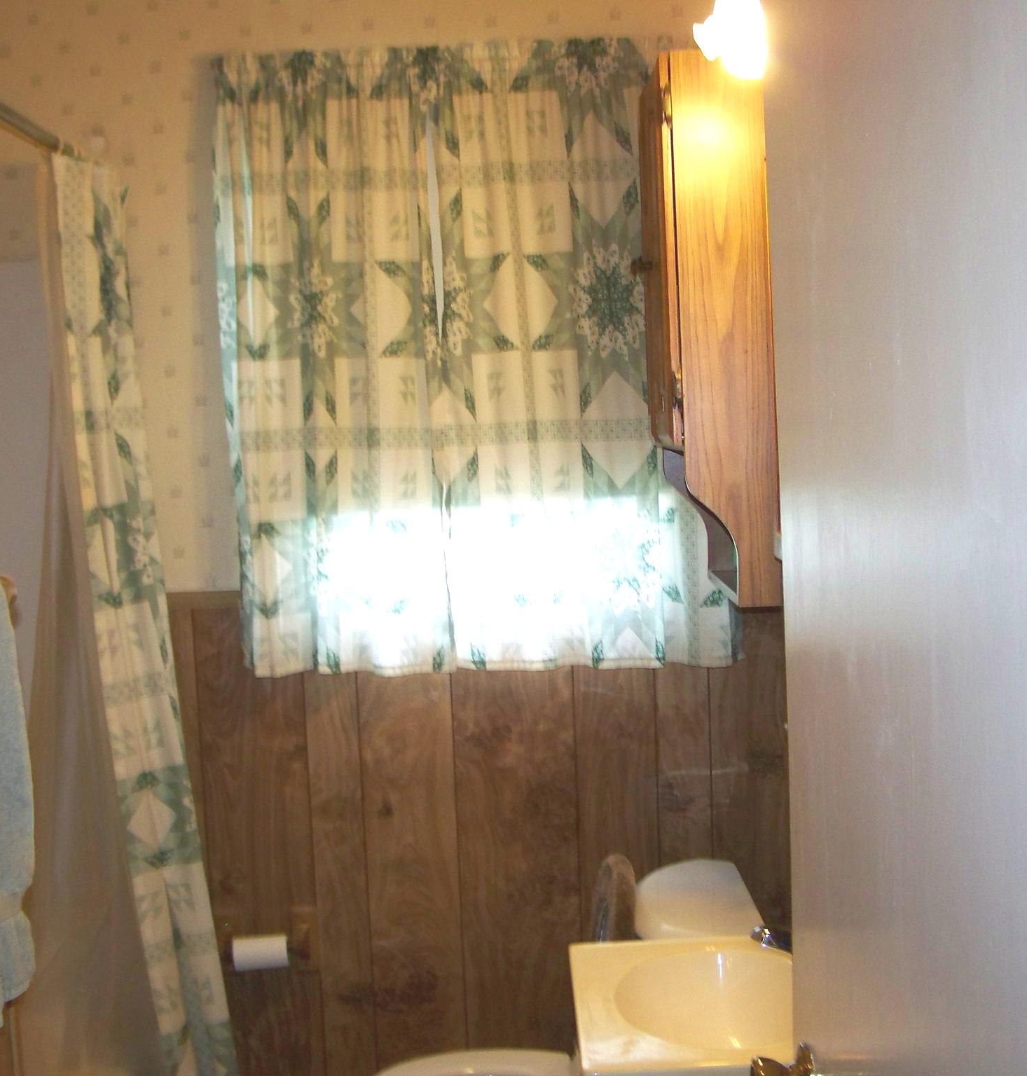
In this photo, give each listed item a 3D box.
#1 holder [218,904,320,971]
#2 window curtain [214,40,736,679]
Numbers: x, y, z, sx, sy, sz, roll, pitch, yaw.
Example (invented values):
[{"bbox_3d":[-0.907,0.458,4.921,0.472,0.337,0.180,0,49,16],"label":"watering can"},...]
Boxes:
[{"bbox_3d":[-0.478,0.779,2.994,0.200,0.134,0.088,-2,7,3],"label":"holder"},{"bbox_3d":[-0.059,-0.310,2.838,0.910,1.124,0.082,-2,7,3],"label":"window curtain"}]

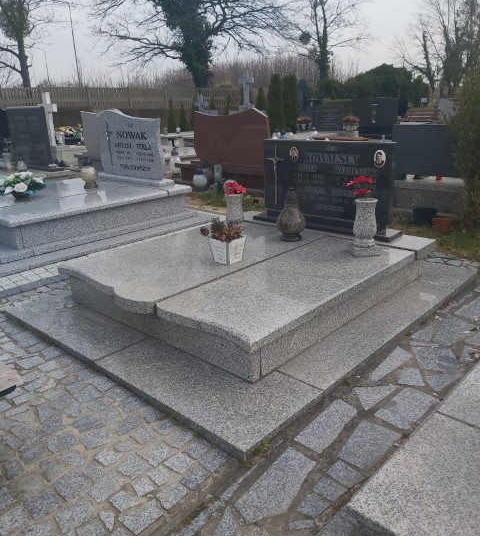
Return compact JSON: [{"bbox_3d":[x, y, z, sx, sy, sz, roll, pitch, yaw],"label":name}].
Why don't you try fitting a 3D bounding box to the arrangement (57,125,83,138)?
[{"bbox_3d":[-4.079,-3.266,11.500,0.570,0.330,0.380,14,25,41],"label":"arrangement"}]

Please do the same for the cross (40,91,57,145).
[{"bbox_3d":[-4.140,-3.208,10.414,0.659,1.113,0.142,15,25,40],"label":"cross"}]

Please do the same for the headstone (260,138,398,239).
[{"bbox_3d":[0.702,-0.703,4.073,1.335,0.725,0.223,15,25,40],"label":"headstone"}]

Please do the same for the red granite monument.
[{"bbox_3d":[-0.197,-1.948,7.882,2.300,1.230,0.340,14,25,41],"label":"red granite monument"}]

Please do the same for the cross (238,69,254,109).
[{"bbox_3d":[0.166,-4.580,12.300,0.450,0.960,0.140,14,25,41],"label":"cross"}]

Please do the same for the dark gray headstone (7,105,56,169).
[{"bbox_3d":[-3.485,-2.195,8.059,1.210,0.926,0.142,15,25,40],"label":"dark gray headstone"}]

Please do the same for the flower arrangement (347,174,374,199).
[{"bbox_3d":[0.824,-0.554,3.286,0.205,0.187,0.169,4,19,15],"label":"flower arrangement"}]

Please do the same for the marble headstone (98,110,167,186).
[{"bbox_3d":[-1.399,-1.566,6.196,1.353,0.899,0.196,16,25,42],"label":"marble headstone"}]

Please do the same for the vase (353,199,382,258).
[{"bbox_3d":[0.894,-0.294,3.376,0.182,0.383,0.182,-3,19,-4],"label":"vase"}]

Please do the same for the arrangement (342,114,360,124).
[{"bbox_3d":[2.389,-3.178,10.300,0.340,0.220,0.340,14,25,41],"label":"arrangement"}]

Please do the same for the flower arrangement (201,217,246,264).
[{"bbox_3d":[-0.104,-0.194,3.303,0.258,0.294,0.231,15,25,40],"label":"flower arrangement"}]

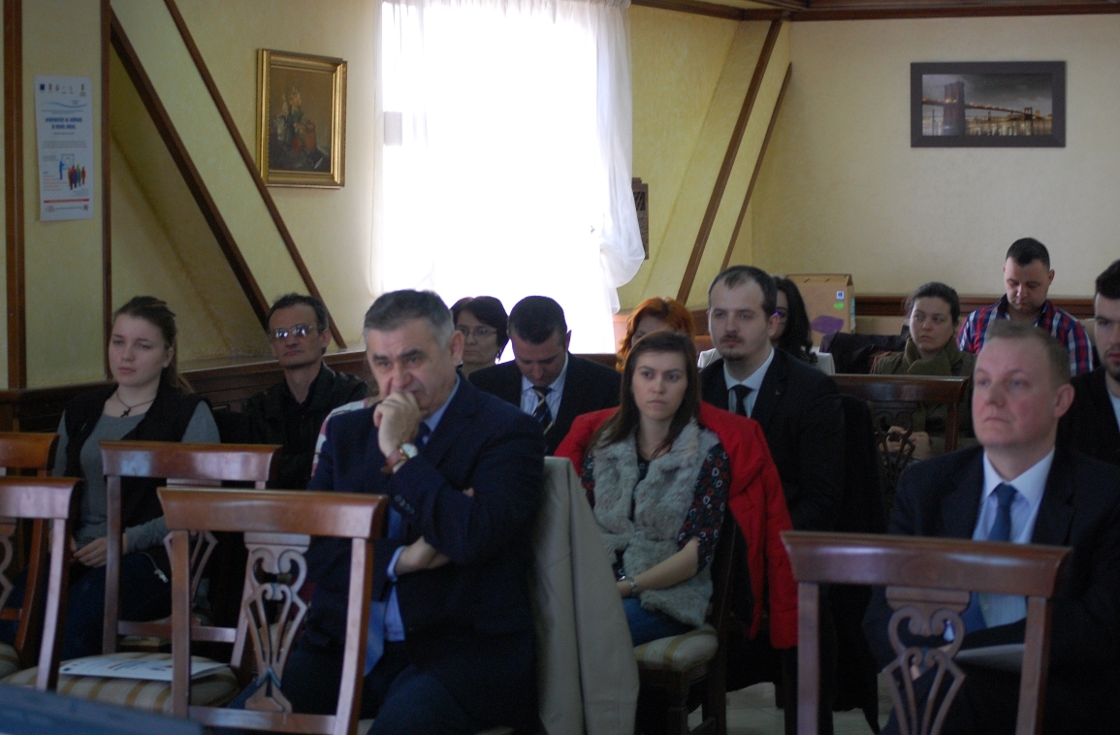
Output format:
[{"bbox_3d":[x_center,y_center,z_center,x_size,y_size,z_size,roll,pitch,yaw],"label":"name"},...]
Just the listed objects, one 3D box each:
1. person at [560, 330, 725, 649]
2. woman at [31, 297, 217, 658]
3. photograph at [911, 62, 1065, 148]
[{"bbox_3d":[0.139,0.519,5.967,0.470,1.183,0.800,2,4,22],"label":"person"},{"bbox_3d":[-1.109,0.462,6.282,0.510,1.253,0.780,1,4,10],"label":"woman"},{"bbox_3d":[2.162,-1.329,12.888,0.800,0.440,0.030,2,4,22],"label":"photograph"}]

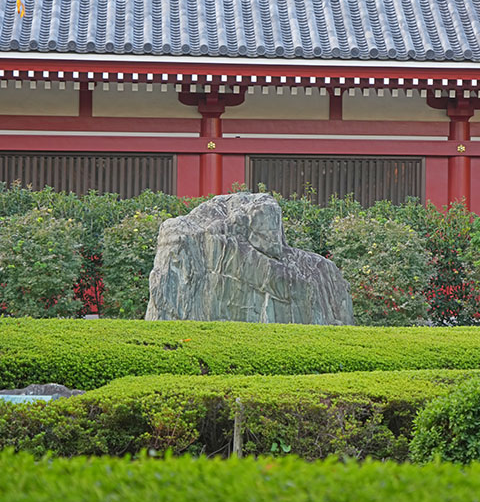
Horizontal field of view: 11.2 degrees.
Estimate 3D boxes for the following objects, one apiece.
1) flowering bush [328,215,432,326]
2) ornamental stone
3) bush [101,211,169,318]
[{"bbox_3d":[1.814,0.302,31.500,1.343,1.520,1.250,0,-1,3],"label":"flowering bush"},{"bbox_3d":[0.127,0.163,29.500,2.515,1.716,1.400,0,-1,3],"label":"ornamental stone"},{"bbox_3d":[-1.272,0.234,31.500,1.059,1.489,1.150,0,-1,3],"label":"bush"}]

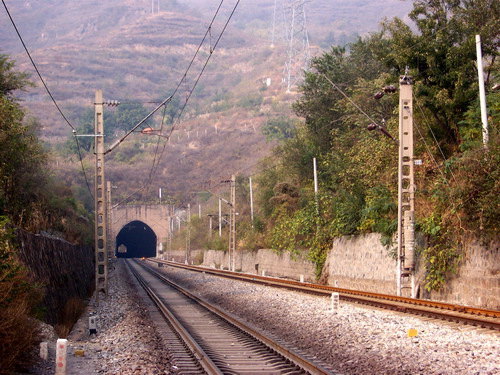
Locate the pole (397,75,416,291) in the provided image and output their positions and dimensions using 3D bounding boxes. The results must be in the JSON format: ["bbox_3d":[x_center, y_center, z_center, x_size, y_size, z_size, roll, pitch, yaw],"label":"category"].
[{"bbox_3d":[6.019,0.039,49.500,0.650,8.500,0.380,0,-3,-6],"label":"pole"}]

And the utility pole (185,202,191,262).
[{"bbox_3d":[-8.447,6.435,176.000,0.500,8.300,0.300,0,-3,-6],"label":"utility pole"}]

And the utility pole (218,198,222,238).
[{"bbox_3d":[-4.368,4.636,191.000,0.220,6.000,0.220,0,-3,-6],"label":"utility pole"}]

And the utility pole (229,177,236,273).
[{"bbox_3d":[-1.497,3.081,110.000,0.490,8.250,0.300,0,-3,-6],"label":"utility pole"}]

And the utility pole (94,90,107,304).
[{"bbox_3d":[-5.842,0.334,50.500,0.470,8.300,0.300,0,-3,-6],"label":"utility pole"}]

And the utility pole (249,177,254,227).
[{"bbox_3d":[0.230,1.727,148.000,0.220,6.000,0.220,-3,-3,-6],"label":"utility pole"}]

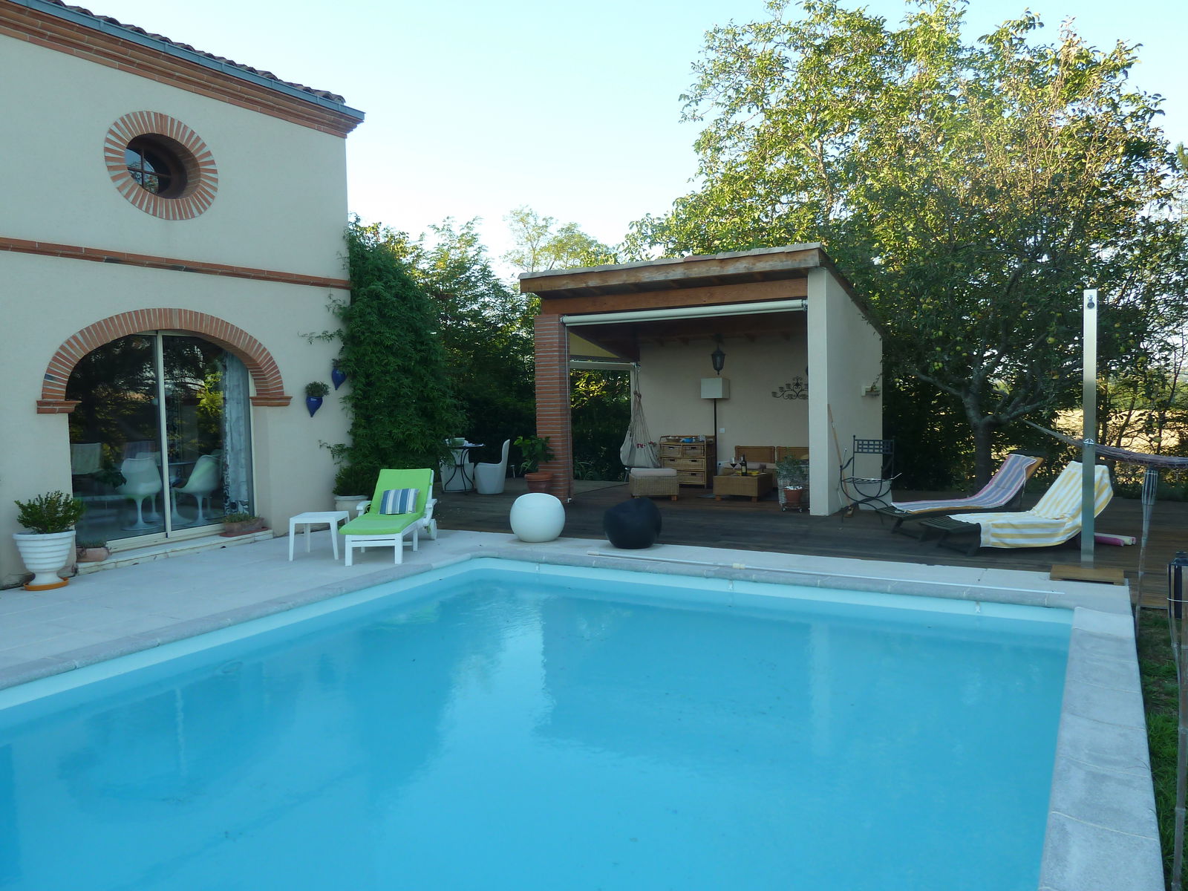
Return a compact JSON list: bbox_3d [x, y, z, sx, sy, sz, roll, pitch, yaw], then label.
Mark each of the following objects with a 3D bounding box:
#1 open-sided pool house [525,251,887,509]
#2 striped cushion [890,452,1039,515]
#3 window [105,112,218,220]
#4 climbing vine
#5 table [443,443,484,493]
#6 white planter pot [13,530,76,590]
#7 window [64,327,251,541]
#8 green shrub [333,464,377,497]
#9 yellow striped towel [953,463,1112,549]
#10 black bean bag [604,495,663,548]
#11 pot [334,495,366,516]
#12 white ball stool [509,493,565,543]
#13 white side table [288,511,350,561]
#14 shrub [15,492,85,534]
[{"bbox_3d":[1.745,-0.885,12.786,4.256,3.282,3.628,0,4,29],"label":"open-sided pool house"},{"bbox_3d":[3.728,0.376,8.678,1.290,0.500,0.580,-2,4,-4],"label":"striped cushion"},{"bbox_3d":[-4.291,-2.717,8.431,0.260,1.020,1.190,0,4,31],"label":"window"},{"bbox_3d":[-2.658,-1.085,10.773,1.200,3.500,1.650,0,4,31],"label":"climbing vine"},{"bbox_3d":[-2.110,0.370,13.598,0.700,0.730,0.700,-2,4,0],"label":"table"},{"bbox_3d":[-4.634,0.970,7.255,0.450,0.450,0.450,-2,4,0],"label":"white planter pot"},{"bbox_3d":[-4.485,-0.090,8.953,0.100,2.201,2.081,1,4,33],"label":"window"},{"bbox_3d":[-2.879,0.427,10.375,0.520,0.400,0.520,1,4,33],"label":"green shrub"},{"bbox_3d":[4.502,0.617,8.910,1.550,0.790,0.620,-2,4,-11],"label":"yellow striped towel"},{"bbox_3d":[0.388,0.767,8.694,0.589,0.514,0.589,-3,4,-30],"label":"black bean bag"},{"bbox_3d":[-2.843,0.785,10.096,0.390,0.370,0.390,-2,4,0],"label":"pot"},{"bbox_3d":[-0.595,0.767,9.110,0.575,0.485,0.575,-2,4,-4],"label":"white ball stool"},{"bbox_3d":[-2.753,0.907,8.614,0.470,0.410,0.470,-2,3,0],"label":"white side table"},{"bbox_3d":[-4.583,0.591,7.219,0.470,0.380,0.490,0,4,31],"label":"shrub"}]

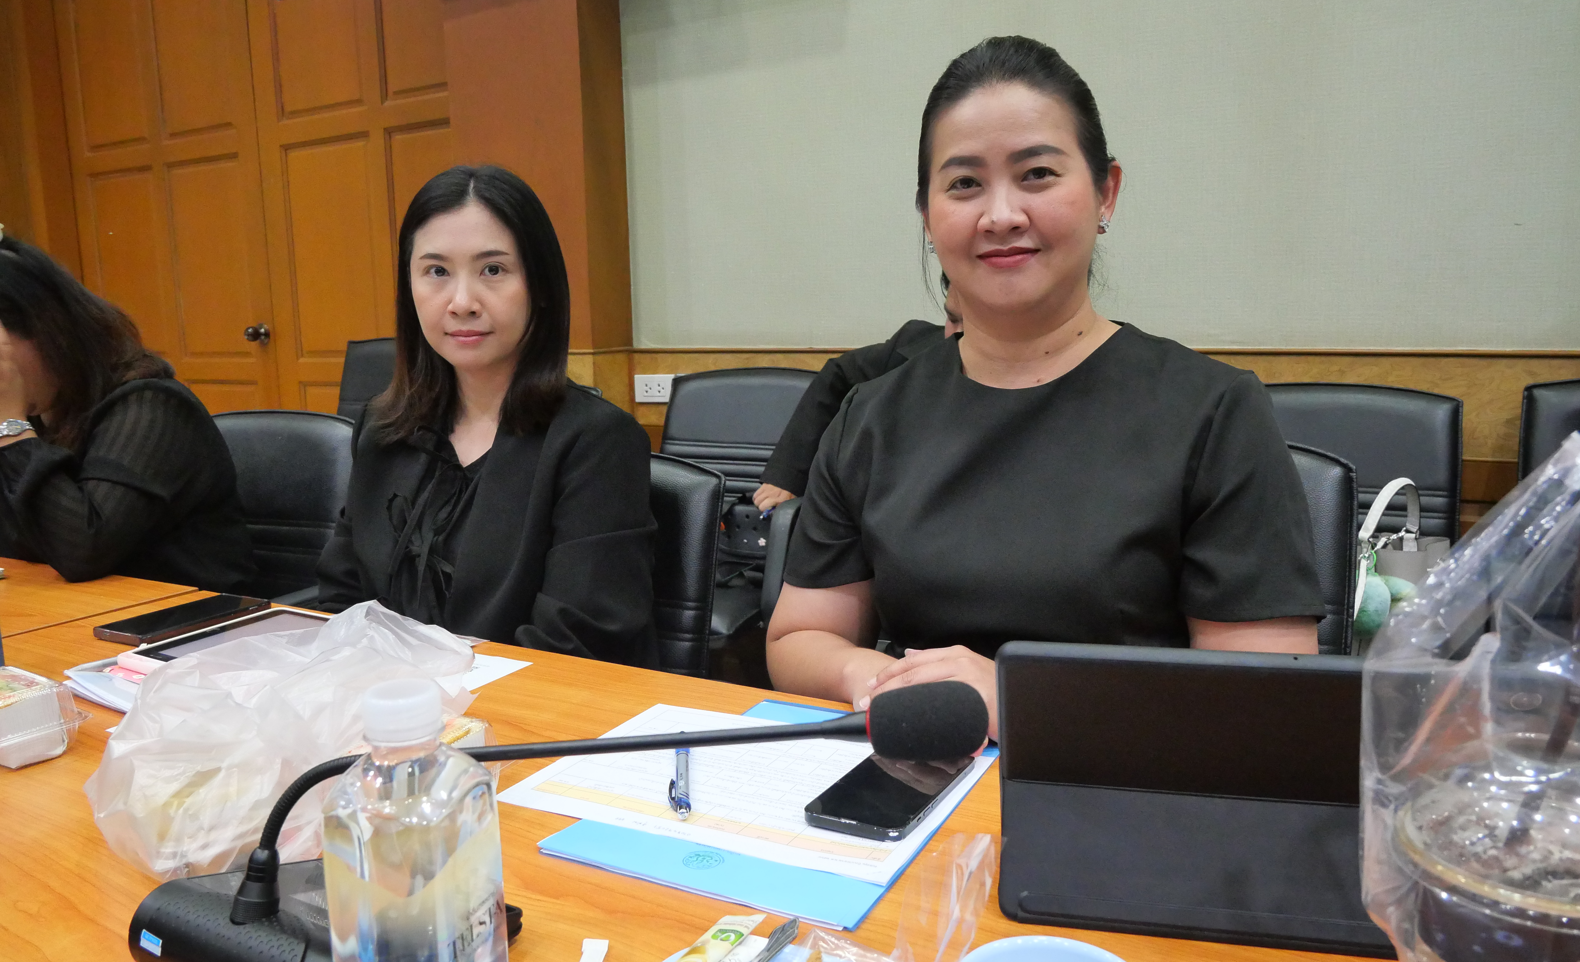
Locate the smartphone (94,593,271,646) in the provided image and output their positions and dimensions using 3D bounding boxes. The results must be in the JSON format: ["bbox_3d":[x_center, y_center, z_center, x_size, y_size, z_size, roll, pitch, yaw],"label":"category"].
[{"bbox_3d":[-0.708,0.158,1.238,0.080,0.011,0.165,2,9,19],"label":"smartphone"}]

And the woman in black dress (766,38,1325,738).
[{"bbox_3d":[0.173,0.264,0.957,0.530,1.350,0.650,3,9,24],"label":"woman in black dress"}]

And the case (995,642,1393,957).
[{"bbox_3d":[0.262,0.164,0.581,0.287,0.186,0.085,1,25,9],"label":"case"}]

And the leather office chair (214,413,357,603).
[{"bbox_3d":[-0.965,0.389,1.556,0.600,0.960,0.640,2,9,20],"label":"leather office chair"}]

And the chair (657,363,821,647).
[{"bbox_3d":[-0.185,0.270,2.251,0.600,0.985,0.640,3,9,27],"label":"chair"}]

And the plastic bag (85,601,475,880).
[{"bbox_3d":[-0.363,0.164,0.775,0.250,0.120,0.240,3,9,25],"label":"plastic bag"}]

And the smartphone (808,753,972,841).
[{"bbox_3d":[0.075,0.217,0.749,0.071,0.008,0.147,4,9,29],"label":"smartphone"}]

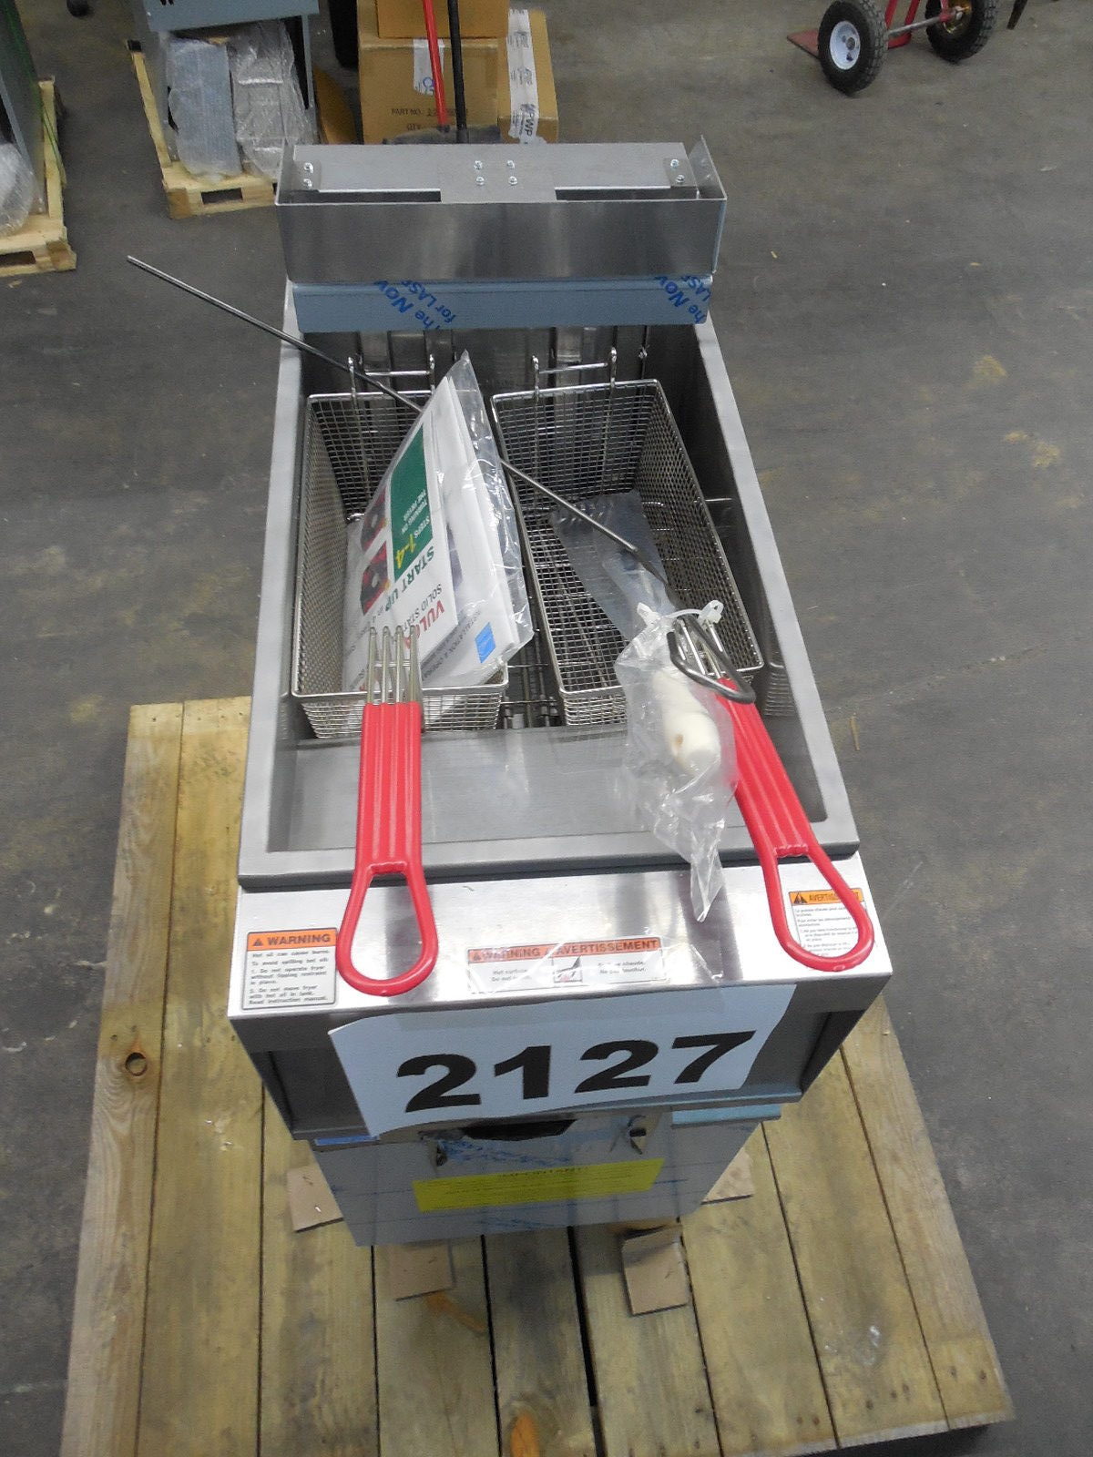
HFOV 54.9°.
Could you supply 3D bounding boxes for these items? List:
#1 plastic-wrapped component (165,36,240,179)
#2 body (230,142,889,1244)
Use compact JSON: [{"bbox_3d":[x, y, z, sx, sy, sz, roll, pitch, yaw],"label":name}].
[{"bbox_3d":[-0.888,-1.611,2.734,0.150,0.280,0.110,-14,57,-12],"label":"plastic-wrapped component"},{"bbox_3d":[-0.034,0.044,1.149,0.396,0.945,0.805,-3,56,-5],"label":"body"}]

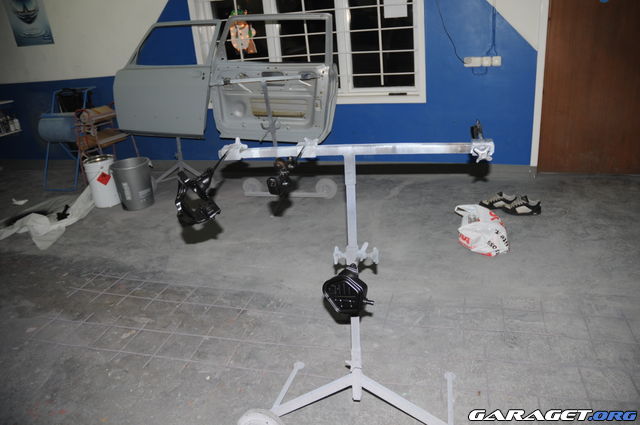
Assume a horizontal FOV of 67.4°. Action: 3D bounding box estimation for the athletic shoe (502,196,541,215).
[{"bbox_3d":[1.553,-0.064,3.683,0.280,0.115,0.105,4,24,21],"label":"athletic shoe"}]

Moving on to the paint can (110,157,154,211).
[{"bbox_3d":[-1.736,-0.268,4.506,0.366,0.420,0.366,-5,22,0],"label":"paint can"}]

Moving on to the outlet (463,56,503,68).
[{"bbox_3d":[1.464,-1.354,4.306,0.325,0.084,0.050,3,23,20],"label":"outlet"}]

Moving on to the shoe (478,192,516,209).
[{"bbox_3d":[1.413,-0.101,3.806,0.280,0.115,0.105,4,24,21],"label":"shoe"}]

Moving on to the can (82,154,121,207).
[{"bbox_3d":[-2.094,-0.296,4.615,0.268,0.450,0.268,-5,22,0],"label":"can"}]

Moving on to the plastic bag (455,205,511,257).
[{"bbox_3d":[1.112,0.082,3.306,0.290,0.200,0.550,-2,22,8],"label":"plastic bag"}]

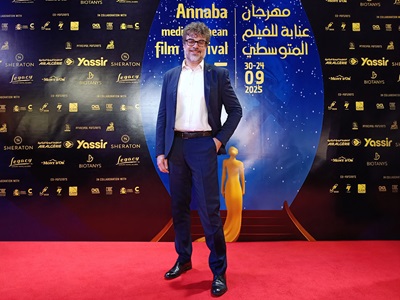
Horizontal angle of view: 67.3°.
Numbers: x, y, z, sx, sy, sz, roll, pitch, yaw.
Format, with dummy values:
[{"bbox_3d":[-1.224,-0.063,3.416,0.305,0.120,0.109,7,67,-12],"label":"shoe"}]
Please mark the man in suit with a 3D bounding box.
[{"bbox_3d":[-0.010,-0.009,2.040,0.580,1.770,0.450,-1,-2,15],"label":"man in suit"}]

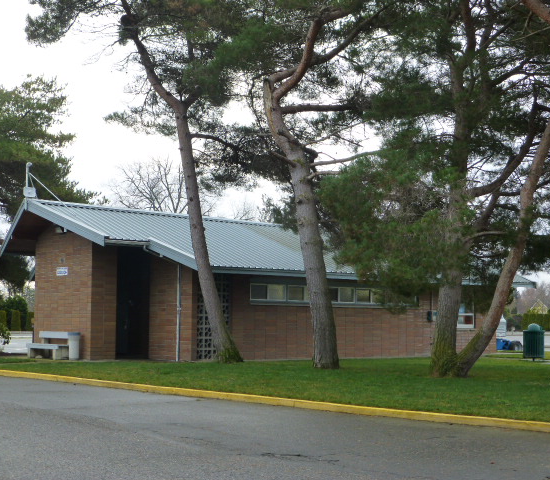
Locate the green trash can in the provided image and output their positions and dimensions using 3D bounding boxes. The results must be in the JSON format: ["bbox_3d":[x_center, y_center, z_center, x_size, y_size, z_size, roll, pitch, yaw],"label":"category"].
[{"bbox_3d":[7.465,2.951,28.800,0.617,1.108,0.617,0,-5,0],"label":"green trash can"}]

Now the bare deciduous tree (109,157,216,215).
[{"bbox_3d":[-8.493,0.398,74.452,8.550,13.390,8.550,0,-5,0],"label":"bare deciduous tree"}]

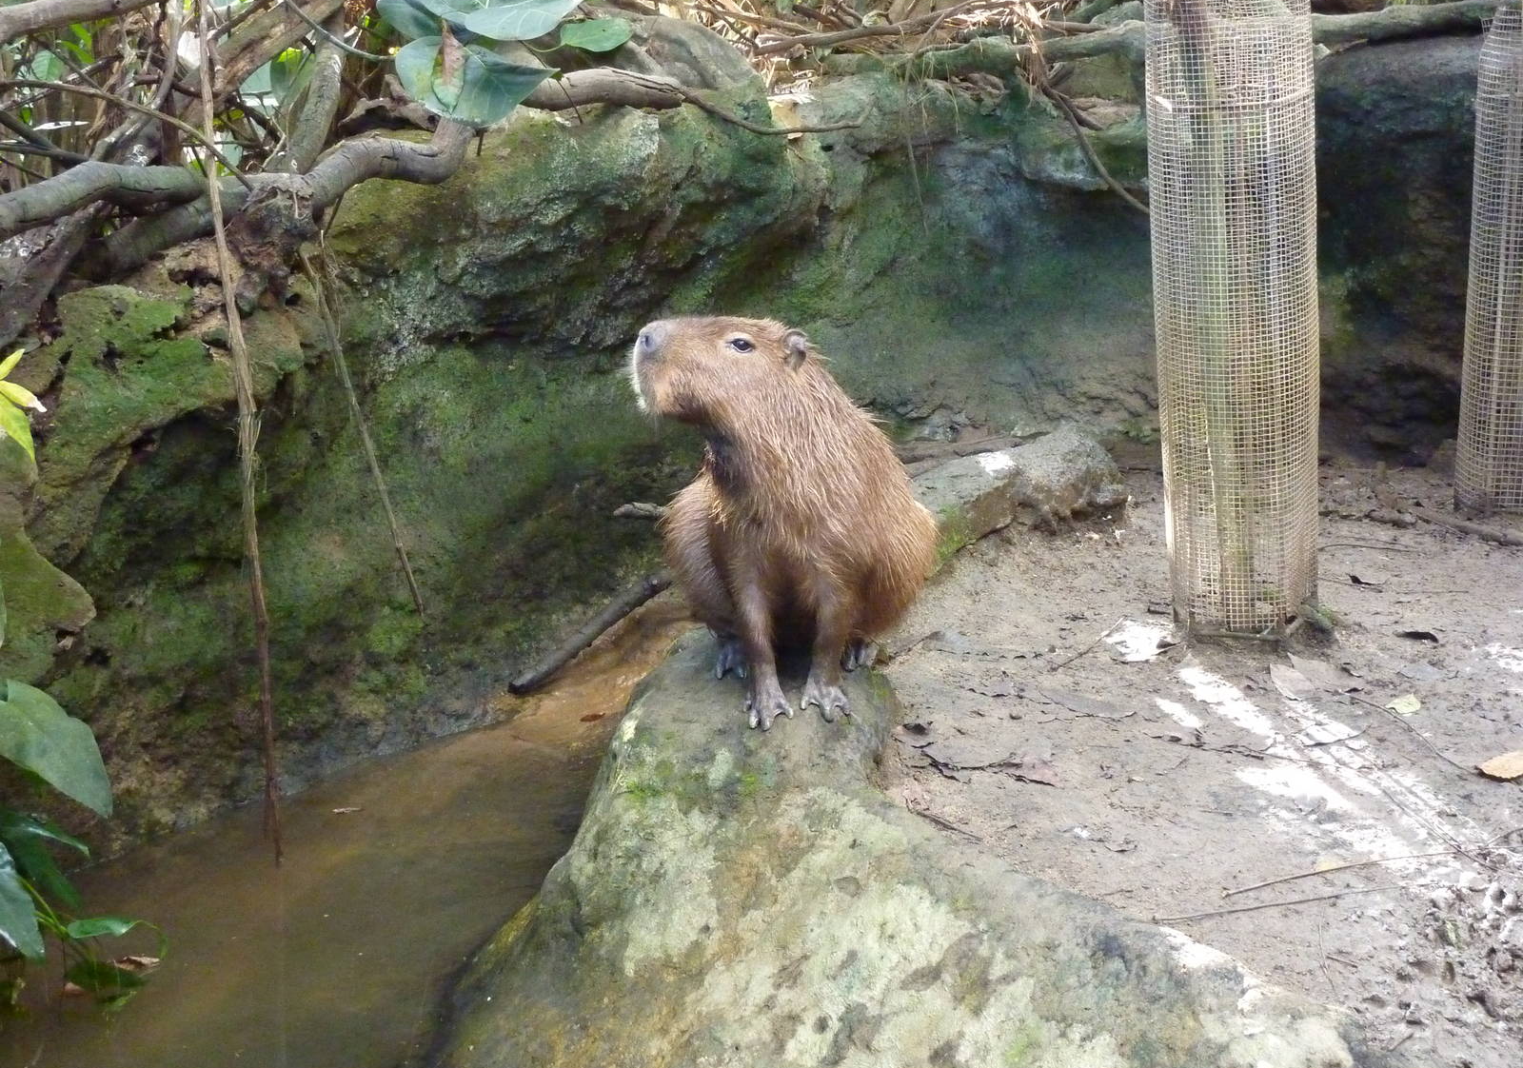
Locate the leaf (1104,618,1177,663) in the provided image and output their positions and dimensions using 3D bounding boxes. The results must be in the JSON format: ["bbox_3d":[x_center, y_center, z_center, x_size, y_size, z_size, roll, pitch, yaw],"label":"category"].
[{"bbox_3d":[0.607,0.171,3.889,0.110,0.025,0.182,11,23,30],"label":"leaf"}]

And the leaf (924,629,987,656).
[{"bbox_3d":[0.314,0.180,3.906,0.079,0.015,0.119,-19,26,-38],"label":"leaf"}]

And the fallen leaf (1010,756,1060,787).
[{"bbox_3d":[0.403,0.339,3.453,0.083,0.020,0.069,13,25,35],"label":"fallen leaf"}]

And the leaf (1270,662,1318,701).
[{"bbox_3d":[0.813,0.227,3.725,0.067,0.020,0.139,-9,21,-18],"label":"leaf"}]

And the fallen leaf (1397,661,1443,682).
[{"bbox_3d":[1.024,0.214,3.755,0.067,0.012,0.065,-18,25,-37],"label":"fallen leaf"}]

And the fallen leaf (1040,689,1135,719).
[{"bbox_3d":[0.488,0.259,3.674,0.163,0.015,0.054,17,27,41],"label":"fallen leaf"}]

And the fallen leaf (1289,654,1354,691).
[{"bbox_3d":[0.865,0.214,3.759,0.078,0.018,0.164,-11,22,-23],"label":"fallen leaf"}]

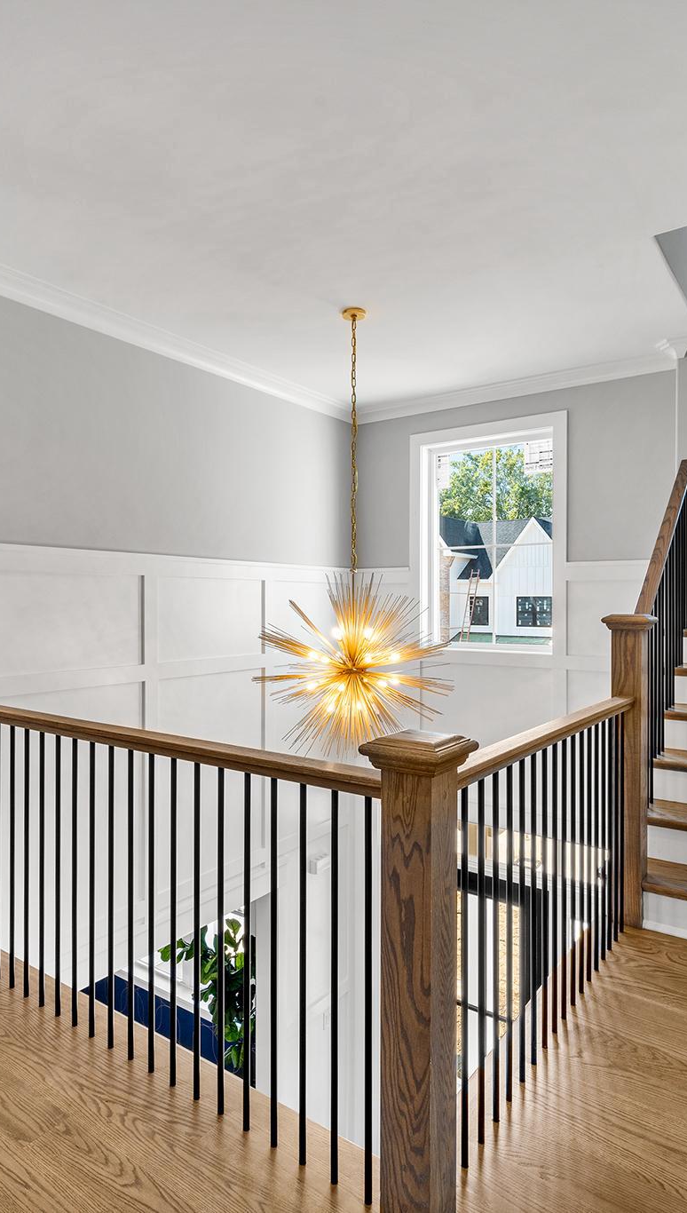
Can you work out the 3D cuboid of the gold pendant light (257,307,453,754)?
[{"bbox_3d":[0.056,-0.398,3.424,1.006,2.313,1.006,0,0,0],"label":"gold pendant light"}]

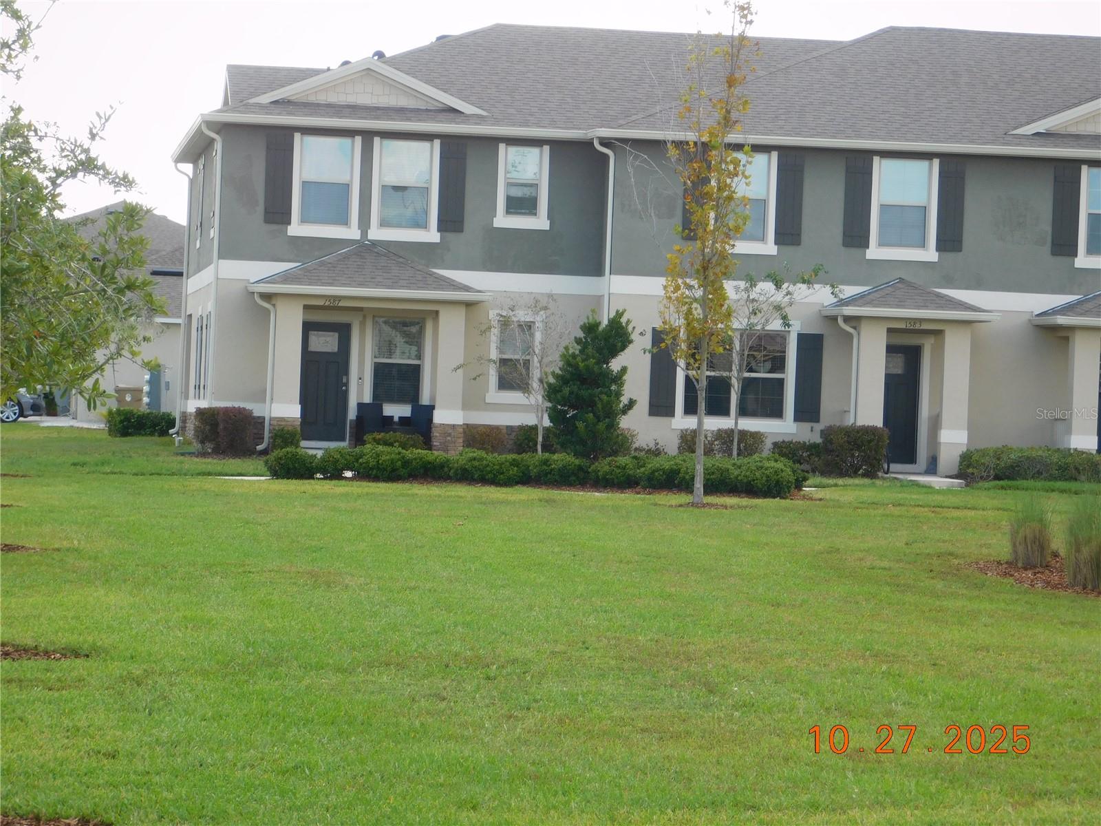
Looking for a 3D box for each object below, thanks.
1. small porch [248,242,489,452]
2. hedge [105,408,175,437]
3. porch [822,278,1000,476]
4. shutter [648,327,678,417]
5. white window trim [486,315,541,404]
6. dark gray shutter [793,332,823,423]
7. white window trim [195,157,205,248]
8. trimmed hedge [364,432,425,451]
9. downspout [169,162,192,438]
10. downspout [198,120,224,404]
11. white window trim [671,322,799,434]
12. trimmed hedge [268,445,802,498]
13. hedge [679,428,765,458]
[{"bbox_3d":[-3.173,-1.142,72.155,4.050,3.600,1.850,2,0,-7],"label":"small porch"},{"bbox_3d":[-8.390,0.215,87.652,1.527,0.583,1.000,2,0,-7],"label":"hedge"},{"bbox_3d":[6.010,-0.644,71.707,2.664,3.314,2.000,2,0,-7],"label":"porch"},{"bbox_3d":[1.915,-0.686,72.172,0.453,1.505,0.050,2,0,-7],"label":"shutter"},{"bbox_3d":[-0.596,-0.943,73.087,0.962,1.570,0.100,2,0,-7],"label":"white window trim"},{"bbox_3d":[4.391,-0.594,72.485,0.459,1.521,0.050,2,0,-7],"label":"dark gray shutter"},{"bbox_3d":[-6.445,-3.938,78.650,0.100,1.700,1.200,2,0,-7],"label":"white window trim"},{"bbox_3d":[-2.575,0.535,70.446,1.012,0.446,0.700,2,0,-7],"label":"trimmed hedge"},{"bbox_3d":[-7.434,-2.263,84.838,0.370,5.360,0.100,2,0,-7],"label":"downspout"},{"bbox_3d":[-5.888,-2.185,72.787,0.390,5.480,0.100,2,0,-7],"label":"downspout"},{"bbox_3d":[3.167,-0.636,72.335,2.147,1.891,0.100,2,0,-7],"label":"white window trim"},{"bbox_3d":[-0.261,0.923,69.285,8.610,0.630,1.100,2,0,-7],"label":"trimmed hedge"},{"bbox_3d":[2.891,0.594,71.672,1.479,0.682,0.750,2,0,-7],"label":"hedge"}]

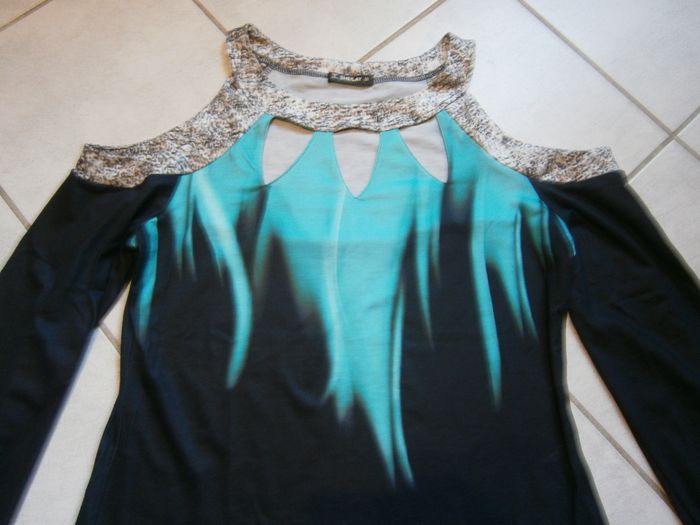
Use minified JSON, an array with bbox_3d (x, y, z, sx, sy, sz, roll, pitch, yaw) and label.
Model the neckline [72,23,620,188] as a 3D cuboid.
[{"bbox_3d":[-0.001,-0.185,0.609,0.608,0.022,0.219,0,73,-1],"label":"neckline"}]

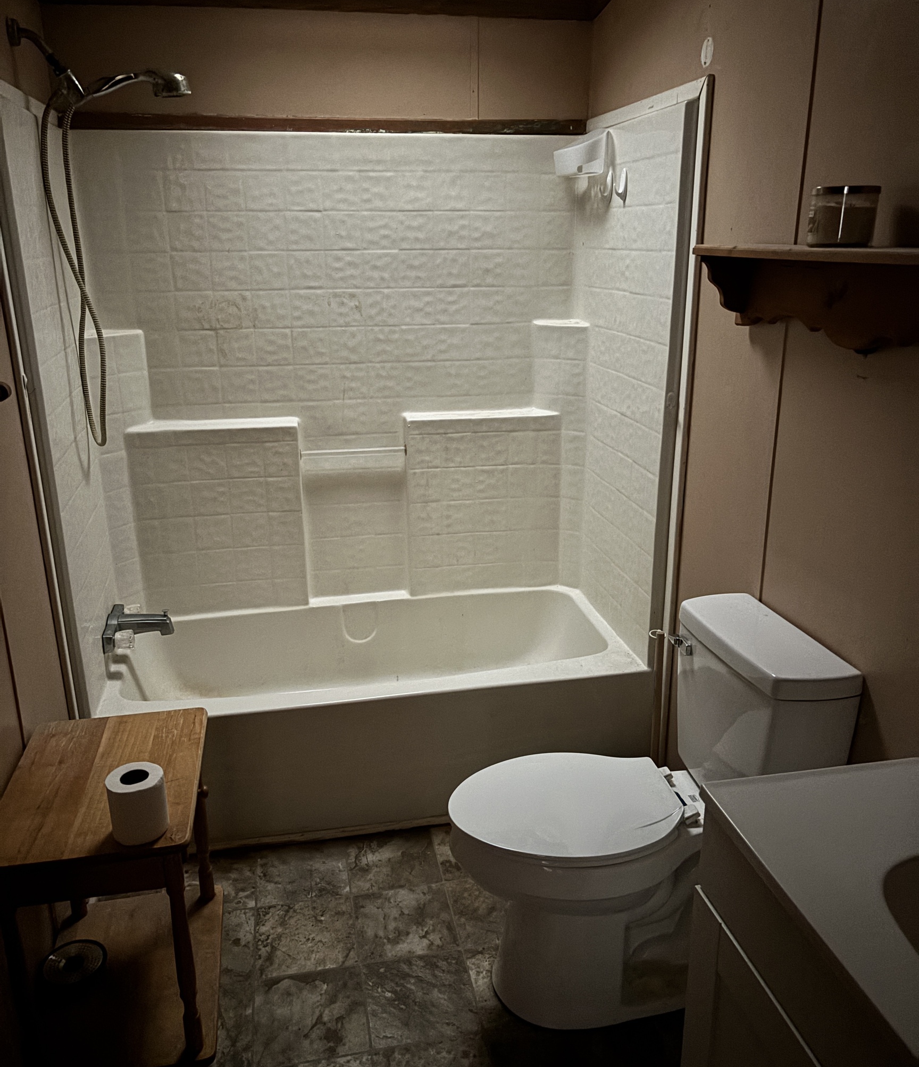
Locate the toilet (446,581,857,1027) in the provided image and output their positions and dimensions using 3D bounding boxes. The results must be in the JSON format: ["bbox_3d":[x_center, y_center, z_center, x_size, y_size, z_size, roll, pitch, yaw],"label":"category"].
[{"bbox_3d":[0.329,0.574,1.851,0.706,0.754,0.428,-4,17,-10],"label":"toilet"}]

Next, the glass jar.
[{"bbox_3d":[0.628,-0.516,1.508,0.101,0.088,0.101,-1,16,0],"label":"glass jar"}]

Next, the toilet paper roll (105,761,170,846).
[{"bbox_3d":[-0.544,0.457,1.557,0.095,0.101,0.095,-4,17,-10],"label":"toilet paper roll"}]

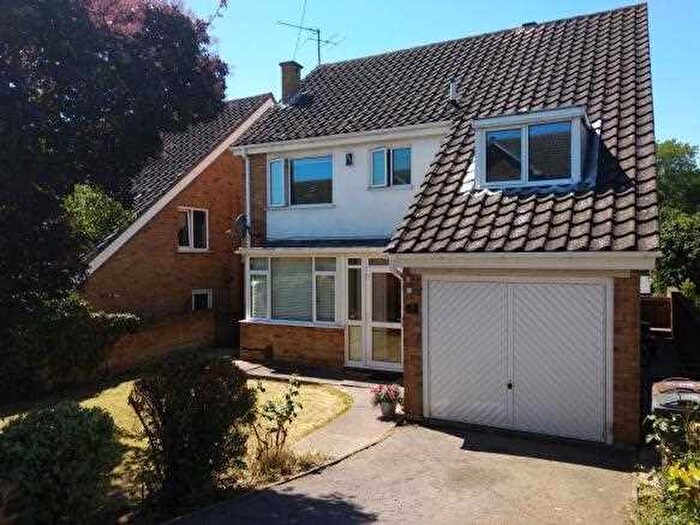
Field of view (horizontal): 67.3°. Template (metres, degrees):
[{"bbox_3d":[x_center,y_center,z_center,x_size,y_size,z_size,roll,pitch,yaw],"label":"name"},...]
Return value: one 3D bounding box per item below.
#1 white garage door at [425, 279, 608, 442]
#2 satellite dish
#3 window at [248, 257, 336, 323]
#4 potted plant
[{"bbox_3d":[2.217,1.296,7.269,2.420,2.050,0.100,0,2,28],"label":"white garage door"},{"bbox_3d":[-2.613,-0.834,12.535,0.270,0.560,0.520,0,2,20],"label":"satellite dish"},{"bbox_3d":[-1.308,0.597,11.708,2.340,1.430,0.250,0,2,28],"label":"window"},{"bbox_3d":[0.550,2.068,8.023,0.460,0.470,0.440,-1,2,0],"label":"potted plant"}]

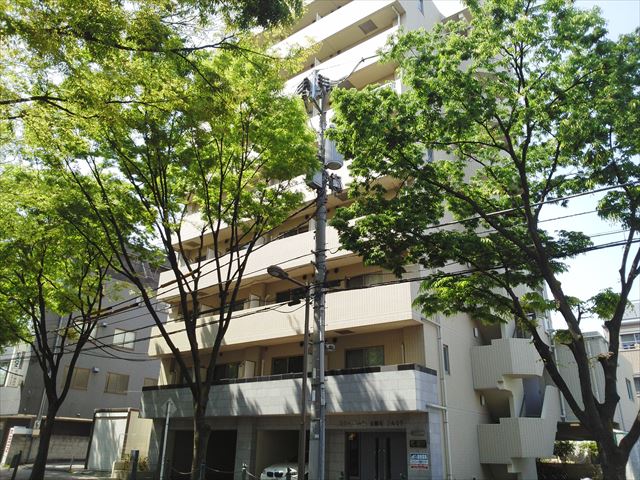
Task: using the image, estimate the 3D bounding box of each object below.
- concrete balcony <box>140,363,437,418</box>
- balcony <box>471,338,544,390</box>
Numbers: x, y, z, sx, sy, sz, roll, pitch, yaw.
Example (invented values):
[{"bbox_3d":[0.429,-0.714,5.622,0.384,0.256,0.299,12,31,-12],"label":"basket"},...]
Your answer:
[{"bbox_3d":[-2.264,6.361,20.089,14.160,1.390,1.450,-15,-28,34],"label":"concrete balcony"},{"bbox_3d":[7.565,5.068,19.980,2.340,1.870,1.700,-15,-28,34],"label":"balcony"}]

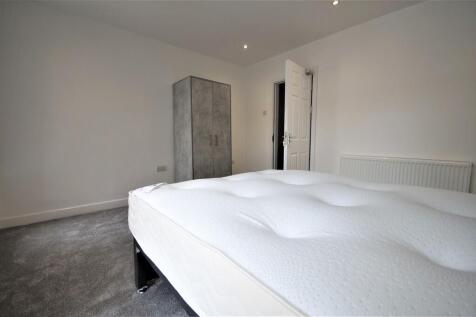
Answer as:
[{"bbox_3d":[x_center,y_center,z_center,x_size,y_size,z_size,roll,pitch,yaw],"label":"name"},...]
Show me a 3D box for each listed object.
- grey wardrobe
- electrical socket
[{"bbox_3d":[-0.564,-0.278,3.235,0.723,1.798,0.551,-5,7,-42],"label":"grey wardrobe"},{"bbox_3d":[-1.188,0.156,3.084,0.146,0.086,0.012,-5,7,-42],"label":"electrical socket"}]

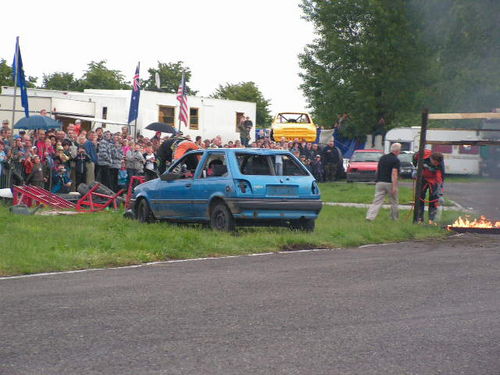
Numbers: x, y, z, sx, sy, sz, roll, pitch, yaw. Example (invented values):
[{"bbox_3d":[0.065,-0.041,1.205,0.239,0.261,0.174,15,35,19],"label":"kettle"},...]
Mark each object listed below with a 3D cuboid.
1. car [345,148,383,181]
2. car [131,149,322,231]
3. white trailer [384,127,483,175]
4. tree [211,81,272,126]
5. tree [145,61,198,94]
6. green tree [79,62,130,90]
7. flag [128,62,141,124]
[{"bbox_3d":[4.825,-0.852,75.500,1.630,1.360,3.800,0,1,8],"label":"car"},{"bbox_3d":[-0.490,0.038,30.678,1.620,1.360,3.720,-1,1,-31],"label":"car"},{"bbox_3d":[8.869,-1.687,91.000,4.800,2.400,2.100,-1,2,-38],"label":"white trailer"},{"bbox_3d":[-0.543,-4.026,120.000,4.400,5.800,4.400,0,1,0],"label":"tree"},{"bbox_3d":[-5.059,-4.588,118.000,4.500,6.900,4.500,0,1,0],"label":"tree"},{"bbox_3d":[-9.144,-4.588,118.000,4.500,6.900,4.500,0,1,0],"label":"green tree"},{"bbox_3d":[-3.937,-3.204,64.000,0.500,2.100,0.250,0,1,0],"label":"flag"}]

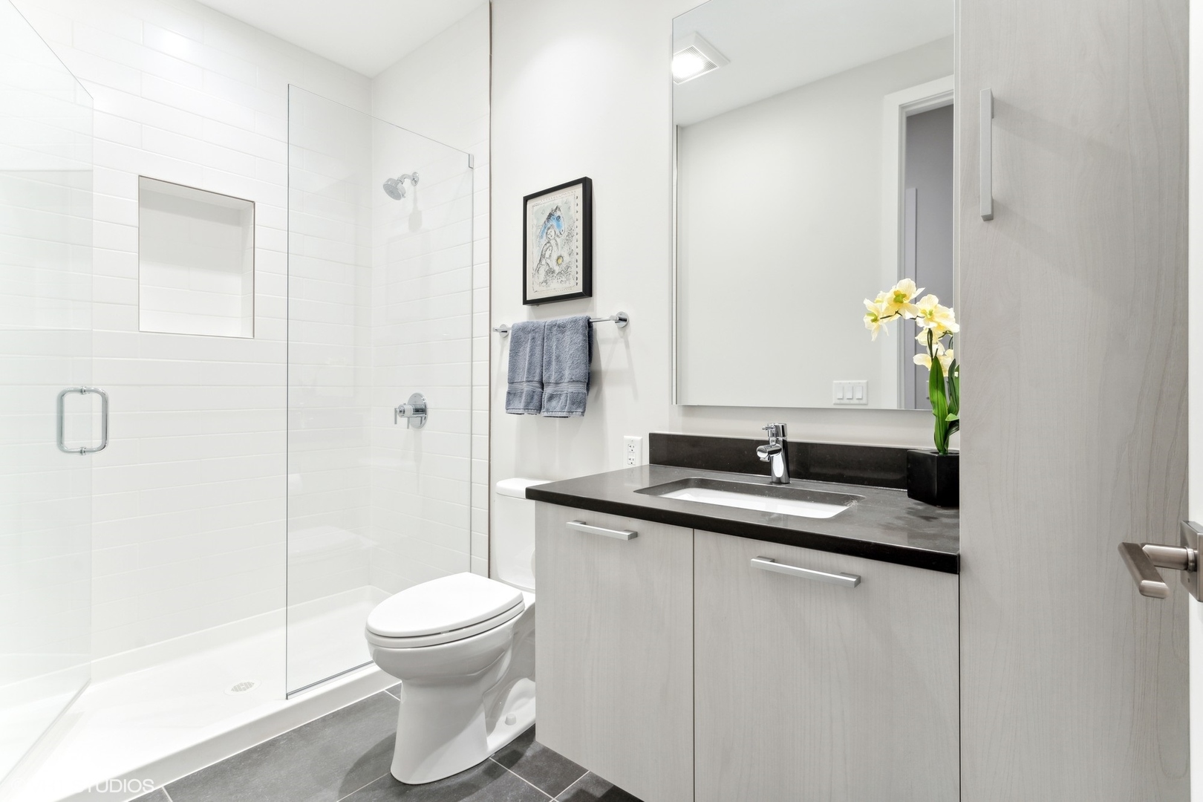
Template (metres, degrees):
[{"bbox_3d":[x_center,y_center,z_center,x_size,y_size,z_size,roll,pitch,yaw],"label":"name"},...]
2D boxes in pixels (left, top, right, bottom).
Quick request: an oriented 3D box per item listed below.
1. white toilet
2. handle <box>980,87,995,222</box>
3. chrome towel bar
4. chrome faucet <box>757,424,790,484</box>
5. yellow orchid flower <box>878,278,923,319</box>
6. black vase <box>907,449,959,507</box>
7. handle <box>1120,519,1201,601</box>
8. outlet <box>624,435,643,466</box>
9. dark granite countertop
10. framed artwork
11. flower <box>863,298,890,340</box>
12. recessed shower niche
[{"bbox_3d":[-0.417,0.678,1.735,0.418,0.790,0.716,1,1,39],"label":"white toilet"},{"bbox_3d":[0.513,-0.324,0.711,0.011,0.164,0.032,1,1,39],"label":"handle"},{"bbox_3d":[-0.186,-0.280,1.975,0.652,0.054,0.075,1,1,39],"label":"chrome towel bar"},{"bbox_3d":[0.437,0.133,1.353,0.047,0.154,0.159,1,1,39],"label":"chrome faucet"},{"bbox_3d":[0.626,-0.215,1.120,0.092,0.082,0.050,0,1,15],"label":"yellow orchid flower"},{"bbox_3d":[0.735,0.162,1.145,0.092,0.106,0.092,0,1,-3],"label":"black vase"},{"bbox_3d":[0.529,0.159,0.501,0.059,0.065,0.170,1,1,39],"label":"handle"},{"bbox_3d":[0.105,0.177,1.787,0.070,0.113,0.007,1,1,39],"label":"outlet"},{"bbox_3d":[0.334,0.225,1.232,0.872,0.028,0.567,1,1,39],"label":"dark granite countertop"},{"bbox_3d":[-0.171,-0.586,1.986,0.319,0.414,0.031,1,1,39],"label":"framed artwork"},{"bbox_3d":[0.576,-0.172,1.120,0.042,0.085,0.070,0,1,-31],"label":"flower"},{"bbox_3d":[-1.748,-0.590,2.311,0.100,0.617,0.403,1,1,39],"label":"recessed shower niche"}]

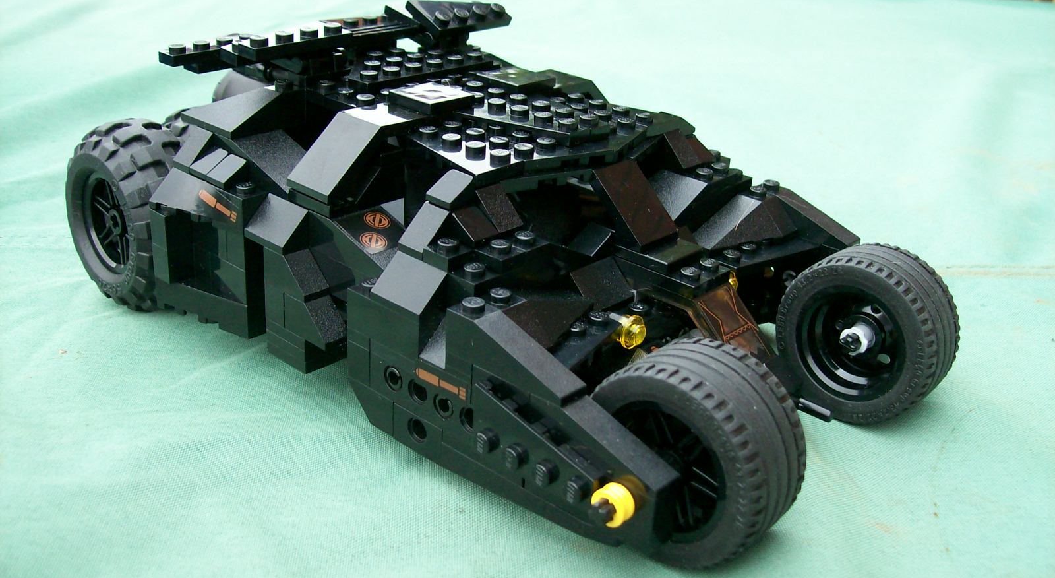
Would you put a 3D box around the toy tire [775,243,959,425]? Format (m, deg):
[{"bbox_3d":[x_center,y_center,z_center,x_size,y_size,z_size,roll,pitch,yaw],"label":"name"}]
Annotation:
[{"bbox_3d":[0.087,0.011,0.282,0.043,0.043,0.022,23,30,36],"label":"toy tire"}]

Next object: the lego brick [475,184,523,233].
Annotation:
[{"bbox_3d":[-0.009,-0.019,0.250,0.016,0.010,0.008,23,30,36],"label":"lego brick"}]

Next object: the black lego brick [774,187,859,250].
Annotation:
[{"bbox_3d":[0.077,-0.020,0.302,0.032,0.011,0.008,23,30,36],"label":"black lego brick"}]

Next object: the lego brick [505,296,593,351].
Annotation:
[{"bbox_3d":[0.005,0.004,0.239,0.016,0.010,0.032,23,30,36],"label":"lego brick"}]

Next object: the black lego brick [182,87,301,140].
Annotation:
[{"bbox_3d":[-0.077,-0.051,0.303,0.024,0.010,0.024,23,30,36],"label":"black lego brick"}]

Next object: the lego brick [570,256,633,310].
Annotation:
[{"bbox_3d":[0.015,-0.001,0.262,0.016,0.010,0.016,23,30,36],"label":"lego brick"}]

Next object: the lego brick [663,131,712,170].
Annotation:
[{"bbox_3d":[0.041,-0.039,0.300,0.015,0.010,0.016,23,30,36],"label":"lego brick"}]

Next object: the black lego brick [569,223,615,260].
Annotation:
[{"bbox_3d":[0.015,-0.011,0.262,0.008,0.006,0.008,23,30,36],"label":"black lego brick"}]

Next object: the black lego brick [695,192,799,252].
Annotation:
[{"bbox_3d":[0.058,-0.017,0.293,0.016,0.011,0.032,23,30,36],"label":"black lego brick"}]

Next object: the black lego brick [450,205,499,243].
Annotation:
[{"bbox_3d":[-0.012,-0.014,0.240,0.008,0.006,0.008,23,30,36],"label":"black lego brick"}]

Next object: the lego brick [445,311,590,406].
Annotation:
[{"bbox_3d":[-0.003,0.012,0.224,0.032,0.010,0.008,23,31,36],"label":"lego brick"}]

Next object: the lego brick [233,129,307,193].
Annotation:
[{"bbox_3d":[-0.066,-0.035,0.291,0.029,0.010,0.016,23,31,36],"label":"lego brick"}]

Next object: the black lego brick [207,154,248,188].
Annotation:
[{"bbox_3d":[-0.077,-0.031,0.284,0.008,0.006,0.008,23,30,36],"label":"black lego brick"}]

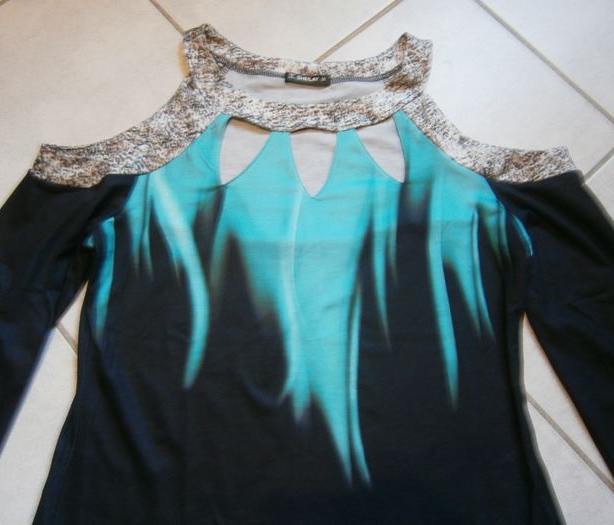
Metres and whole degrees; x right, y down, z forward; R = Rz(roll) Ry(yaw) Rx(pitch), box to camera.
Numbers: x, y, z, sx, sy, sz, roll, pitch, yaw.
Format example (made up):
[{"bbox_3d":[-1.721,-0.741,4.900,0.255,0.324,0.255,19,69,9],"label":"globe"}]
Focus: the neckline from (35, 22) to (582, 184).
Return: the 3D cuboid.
[{"bbox_3d":[-0.001,-0.185,0.609,0.608,0.022,0.219,0,73,-1],"label":"neckline"}]

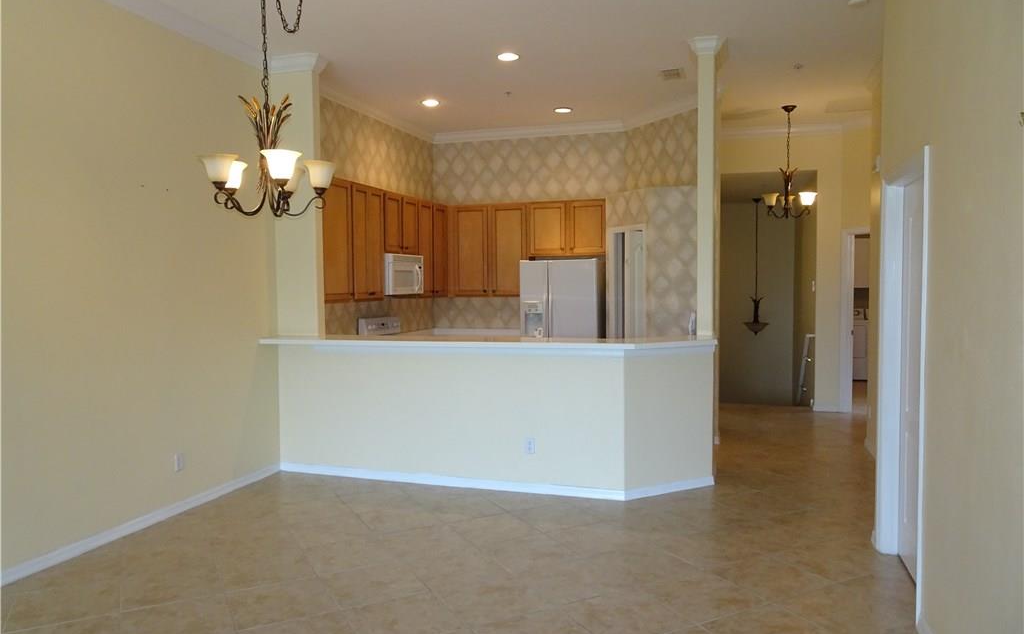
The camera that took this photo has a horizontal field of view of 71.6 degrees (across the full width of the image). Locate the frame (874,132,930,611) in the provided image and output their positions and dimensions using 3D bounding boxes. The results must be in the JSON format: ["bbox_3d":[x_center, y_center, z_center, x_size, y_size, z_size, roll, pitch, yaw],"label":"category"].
[{"bbox_3d":[2.003,0.304,3.551,0.150,2.102,0.969,0,3,18],"label":"frame"}]

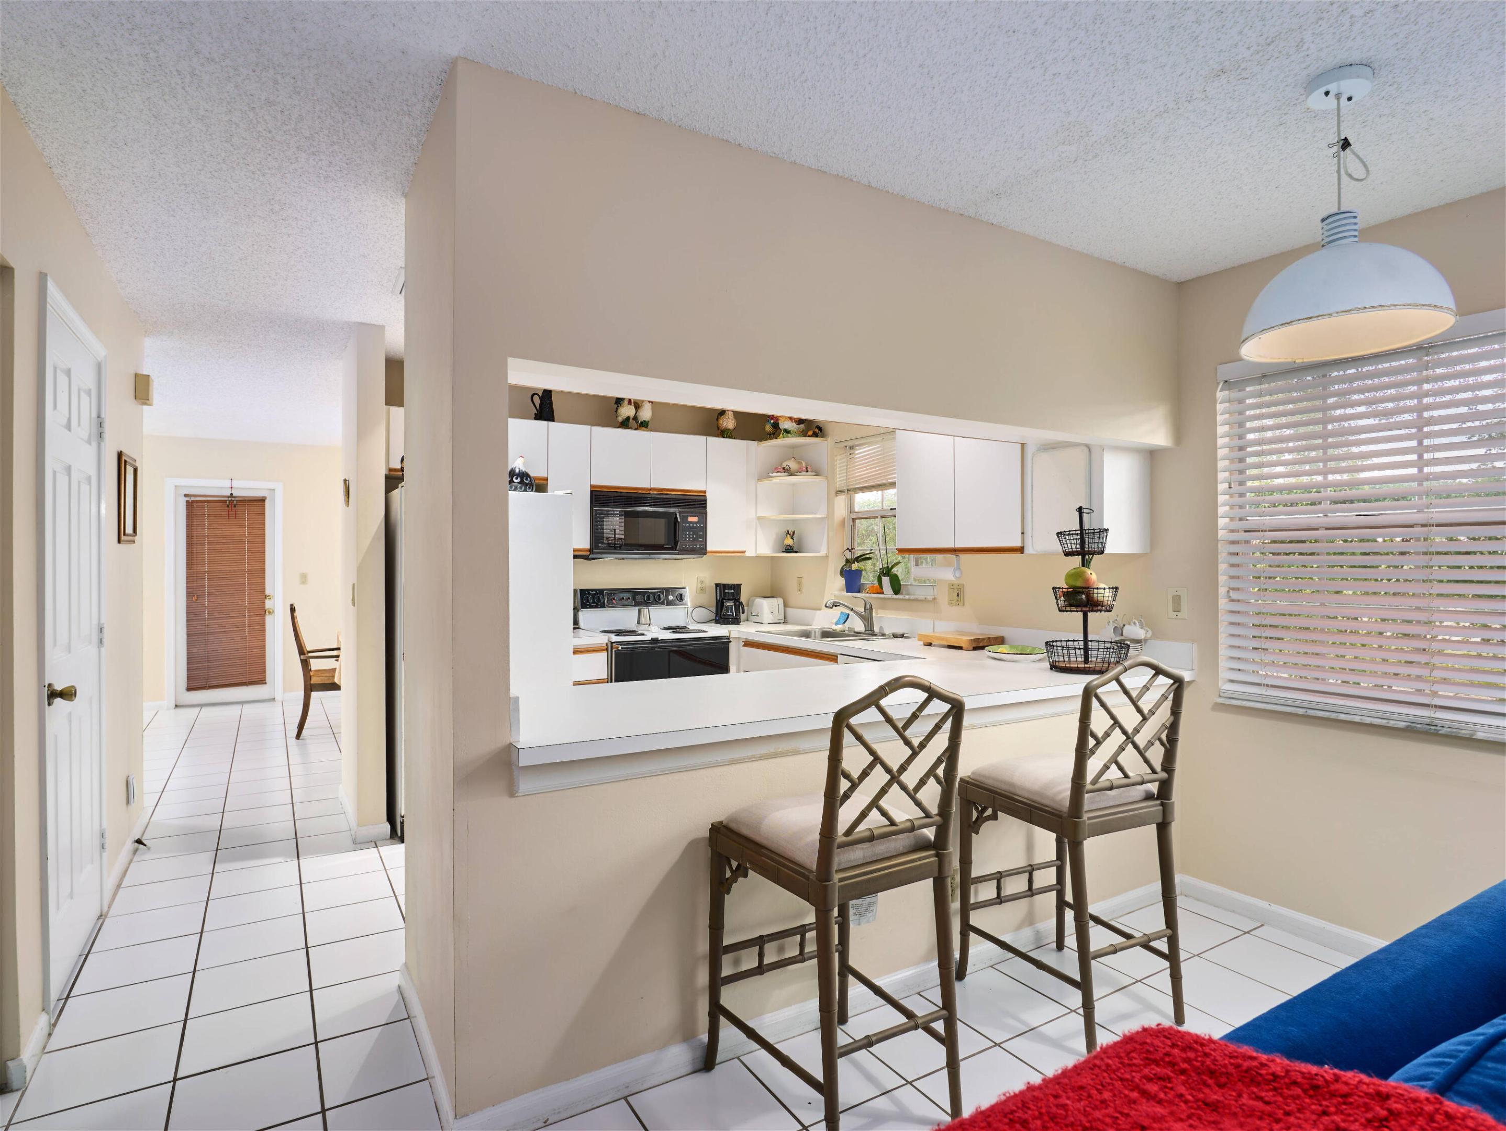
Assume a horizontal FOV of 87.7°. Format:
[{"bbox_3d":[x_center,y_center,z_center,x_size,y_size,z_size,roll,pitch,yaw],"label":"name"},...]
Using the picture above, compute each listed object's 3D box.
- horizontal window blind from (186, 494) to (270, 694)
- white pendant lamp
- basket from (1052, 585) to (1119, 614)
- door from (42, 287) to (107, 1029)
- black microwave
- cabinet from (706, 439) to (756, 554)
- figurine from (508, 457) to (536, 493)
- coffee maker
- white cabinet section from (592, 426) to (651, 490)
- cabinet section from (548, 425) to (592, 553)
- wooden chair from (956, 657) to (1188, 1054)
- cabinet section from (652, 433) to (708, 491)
[{"bbox_3d":[-4.989,0.265,7.436,0.649,1.806,0.050,0,0,-32],"label":"horizontal window blind"},{"bbox_3d":[1.368,-0.828,1.821,0.403,0.591,0.403,0,0,0],"label":"white pendant lamp"},{"bbox_3d":[1.338,0.136,3.154,0.245,0.109,0.245,0,0,0],"label":"basket"},{"bbox_3d":[-2.257,0.275,2.605,0.060,2.081,0.806,0,0,-32],"label":"door"},{"bbox_3d":[-0.729,-0.269,5.021,0.778,0.417,0.403,0,0,-31],"label":"black microwave"},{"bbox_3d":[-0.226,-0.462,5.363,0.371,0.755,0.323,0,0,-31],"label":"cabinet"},{"bbox_3d":[-1.261,-0.491,4.283,0.146,0.203,0.146,0,0,-31],"label":"figurine"},{"bbox_3d":[-0.165,0.266,5.371,0.181,0.277,0.202,0,0,-21],"label":"coffee maker"},{"bbox_3d":[-0.872,-0.638,4.863,0.384,0.368,0.320,0,0,-31],"label":"white cabinet section"},{"bbox_3d":[-1.151,-0.442,4.697,0.264,0.761,0.320,0,0,-31],"label":"cabinet section"},{"bbox_3d":[0.967,0.783,2.390,0.459,1.064,0.534,0,0,-29],"label":"wooden chair"},{"bbox_3d":[-0.542,-0.638,5.062,0.388,0.368,0.320,0,0,-31],"label":"cabinet section"}]

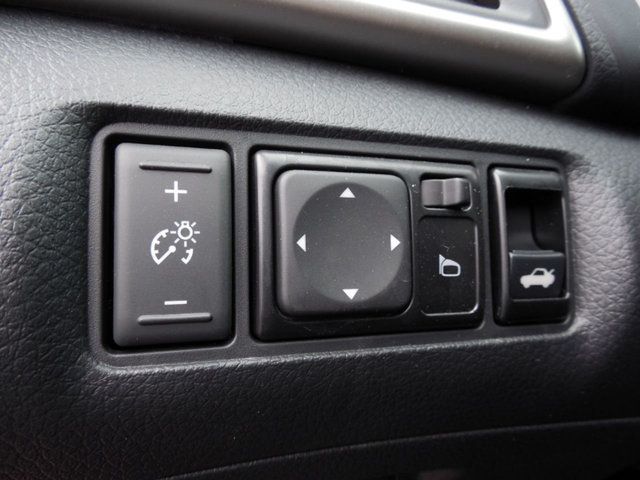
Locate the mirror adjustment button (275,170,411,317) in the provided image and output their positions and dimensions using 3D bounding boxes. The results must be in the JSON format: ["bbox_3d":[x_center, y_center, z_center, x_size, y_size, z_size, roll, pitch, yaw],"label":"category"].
[{"bbox_3d":[0.005,0.001,0.089,0.025,0.026,0.006,0,-4,-20],"label":"mirror adjustment button"}]

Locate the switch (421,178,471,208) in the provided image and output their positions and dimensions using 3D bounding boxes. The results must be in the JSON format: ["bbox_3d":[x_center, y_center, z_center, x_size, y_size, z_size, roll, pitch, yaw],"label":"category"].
[{"bbox_3d":[0.026,-0.010,0.098,0.010,0.006,0.004,0,-4,-20],"label":"switch"}]

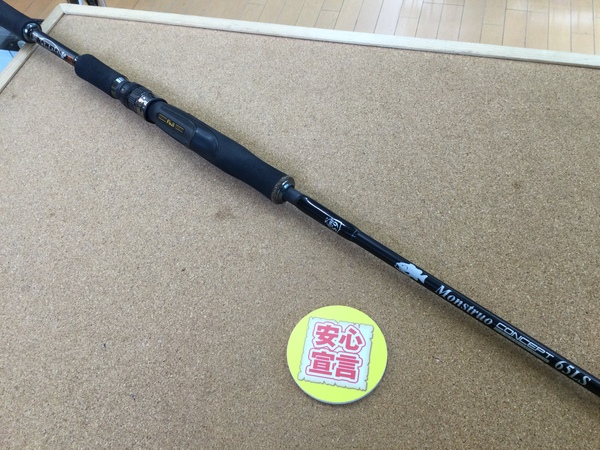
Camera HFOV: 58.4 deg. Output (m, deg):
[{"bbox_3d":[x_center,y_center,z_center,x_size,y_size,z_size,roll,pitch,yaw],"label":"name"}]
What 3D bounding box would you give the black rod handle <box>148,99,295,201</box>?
[{"bbox_3d":[-0.084,-0.076,0.528,0.180,0.029,0.029,32,67,24],"label":"black rod handle"}]

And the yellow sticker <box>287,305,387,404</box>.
[{"bbox_3d":[0.029,0.102,0.423,0.078,0.004,0.078,6,59,10],"label":"yellow sticker"}]

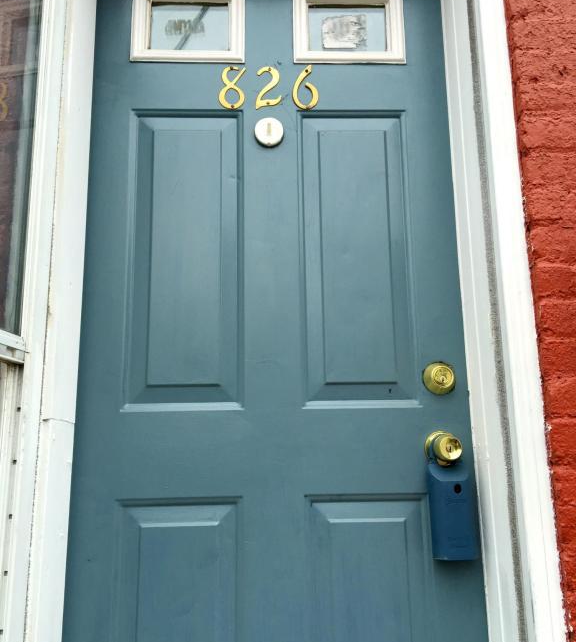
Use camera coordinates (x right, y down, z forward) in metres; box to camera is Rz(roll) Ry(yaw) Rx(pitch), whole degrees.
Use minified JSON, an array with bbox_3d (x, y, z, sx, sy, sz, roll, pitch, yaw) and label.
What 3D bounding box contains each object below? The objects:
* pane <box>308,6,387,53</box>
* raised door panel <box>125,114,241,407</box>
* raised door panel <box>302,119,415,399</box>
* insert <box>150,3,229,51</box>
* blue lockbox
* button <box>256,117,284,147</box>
[{"bbox_3d":[0.137,-0.670,1.474,0.180,0.126,0.020,0,-12,-2],"label":"pane"},{"bbox_3d":[-0.212,-0.141,1.341,0.219,0.625,0.015,0,-12,-2],"label":"raised door panel"},{"bbox_3d":[0.144,-0.145,1.354,0.219,0.625,0.015,0,-12,-2],"label":"raised door panel"},{"bbox_3d":[-0.223,-0.668,1.461,0.177,0.127,0.020,0,-12,-2],"label":"insert"},{"bbox_3d":[0.310,0.349,1.217,0.069,0.190,0.054,0,-12,-2],"label":"blue lockbox"},{"bbox_3d":[-0.040,-0.409,1.398,0.064,0.066,0.014,0,-12,-2],"label":"button"}]

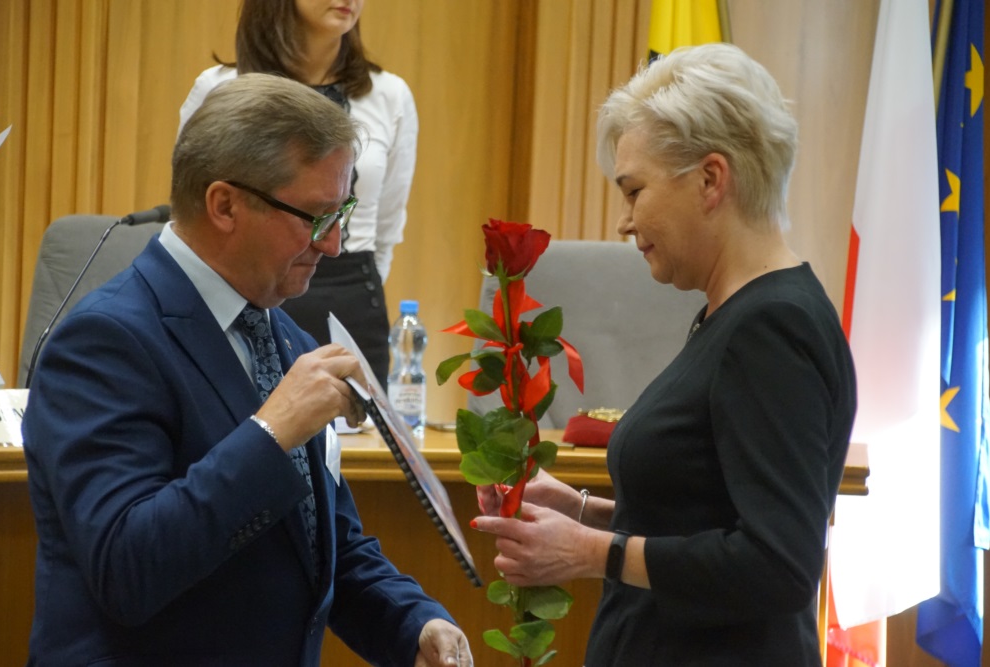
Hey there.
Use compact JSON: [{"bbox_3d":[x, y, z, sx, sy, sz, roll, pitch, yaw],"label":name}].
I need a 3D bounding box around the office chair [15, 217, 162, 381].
[{"bbox_3d":[-0.619,0.384,7.200,0.620,1.150,0.640,2,5,-3],"label":"office chair"}]

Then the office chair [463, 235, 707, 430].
[{"bbox_3d":[0.200,0.380,7.600,0.620,1.120,0.660,0,2,4],"label":"office chair"}]

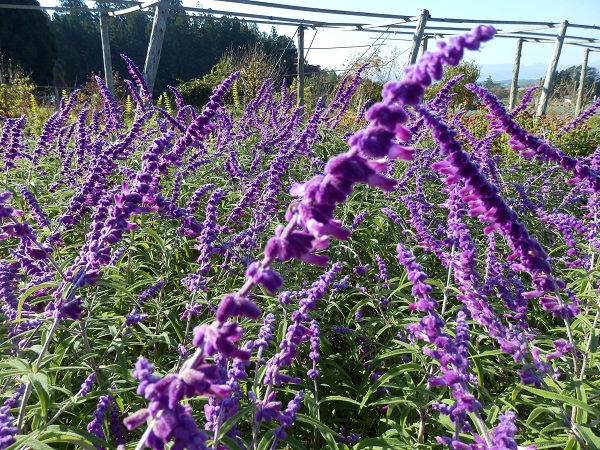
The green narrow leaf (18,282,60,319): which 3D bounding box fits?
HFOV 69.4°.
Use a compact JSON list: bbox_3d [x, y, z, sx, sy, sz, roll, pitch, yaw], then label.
[{"bbox_3d":[-0.431,0.127,0.720,0.065,0.060,0.025,-8,19,-24],"label":"green narrow leaf"}]

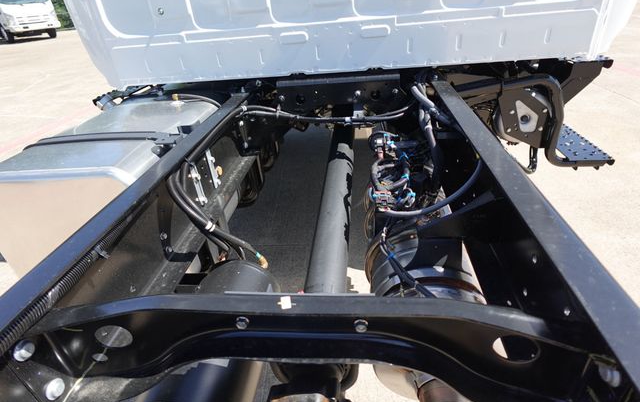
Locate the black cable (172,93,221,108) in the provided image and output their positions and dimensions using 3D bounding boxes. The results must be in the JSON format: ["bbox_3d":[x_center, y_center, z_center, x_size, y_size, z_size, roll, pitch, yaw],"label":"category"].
[{"bbox_3d":[-0.530,-0.431,1.531,0.205,0.058,0.050,-1,31,8],"label":"black cable"}]

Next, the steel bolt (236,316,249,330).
[{"bbox_3d":[-0.119,0.189,0.548,0.019,0.019,0.011,-1,31,8],"label":"steel bolt"}]

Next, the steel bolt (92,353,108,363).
[{"bbox_3d":[-0.397,0.283,0.643,0.024,0.024,0.010,-1,31,8],"label":"steel bolt"}]

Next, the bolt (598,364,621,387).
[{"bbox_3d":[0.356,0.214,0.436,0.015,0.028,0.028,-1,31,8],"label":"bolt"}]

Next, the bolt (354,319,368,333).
[{"bbox_3d":[0.061,0.184,0.522,0.019,0.019,0.011,-1,31,8],"label":"bolt"}]

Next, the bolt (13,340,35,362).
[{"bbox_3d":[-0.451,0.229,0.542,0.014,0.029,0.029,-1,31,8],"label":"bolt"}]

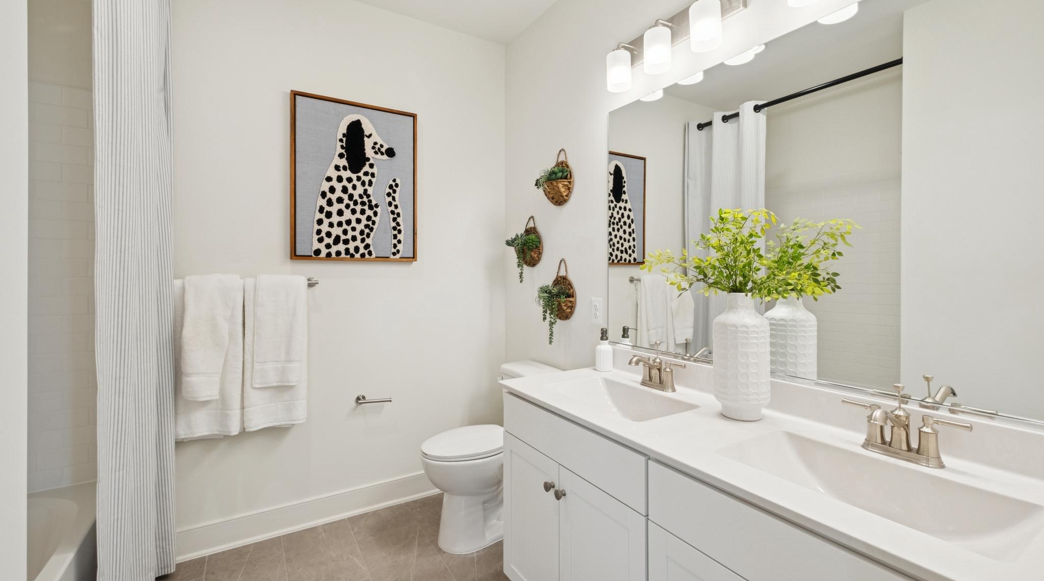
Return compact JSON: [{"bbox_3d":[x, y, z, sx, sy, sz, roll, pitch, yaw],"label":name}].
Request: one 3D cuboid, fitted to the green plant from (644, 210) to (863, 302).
[{"bbox_3d":[0.619,-0.103,1.290,0.320,0.255,0.520,-1,2,-32],"label":"green plant"}]

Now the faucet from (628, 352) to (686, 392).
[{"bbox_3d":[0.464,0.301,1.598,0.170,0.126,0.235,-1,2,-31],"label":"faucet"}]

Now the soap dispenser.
[{"bbox_3d":[0.366,0.254,1.922,0.073,0.192,0.085,0,2,19],"label":"soap dispenser"}]

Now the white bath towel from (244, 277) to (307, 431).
[{"bbox_3d":[-1.174,0.294,2.079,0.260,0.700,0.100,-1,2,-31],"label":"white bath towel"}]

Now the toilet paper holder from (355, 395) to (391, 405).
[{"bbox_3d":[-0.798,0.591,2.349,0.180,0.052,0.072,-1,2,-31],"label":"toilet paper holder"}]

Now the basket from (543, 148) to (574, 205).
[{"bbox_3d":[0.174,-0.585,2.245,0.090,0.291,0.197,-1,2,-32],"label":"basket"}]

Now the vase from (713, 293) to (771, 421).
[{"bbox_3d":[0.659,0.195,1.304,0.156,0.364,0.156,-1,2,-31],"label":"vase"}]

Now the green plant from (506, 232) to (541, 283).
[{"bbox_3d":[0.002,-0.183,2.461,0.150,0.273,0.210,-1,2,-32],"label":"green plant"}]

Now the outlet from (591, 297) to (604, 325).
[{"bbox_3d":[0.354,0.100,2.058,0.010,0.123,0.078,-1,2,-31],"label":"outlet"}]

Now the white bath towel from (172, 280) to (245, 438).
[{"bbox_3d":[-1.404,0.300,1.938,0.280,0.702,0.105,-1,2,-32],"label":"white bath towel"}]

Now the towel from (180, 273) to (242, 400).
[{"bbox_3d":[-1.387,0.203,1.948,0.218,0.545,0.110,-1,2,-31],"label":"towel"}]

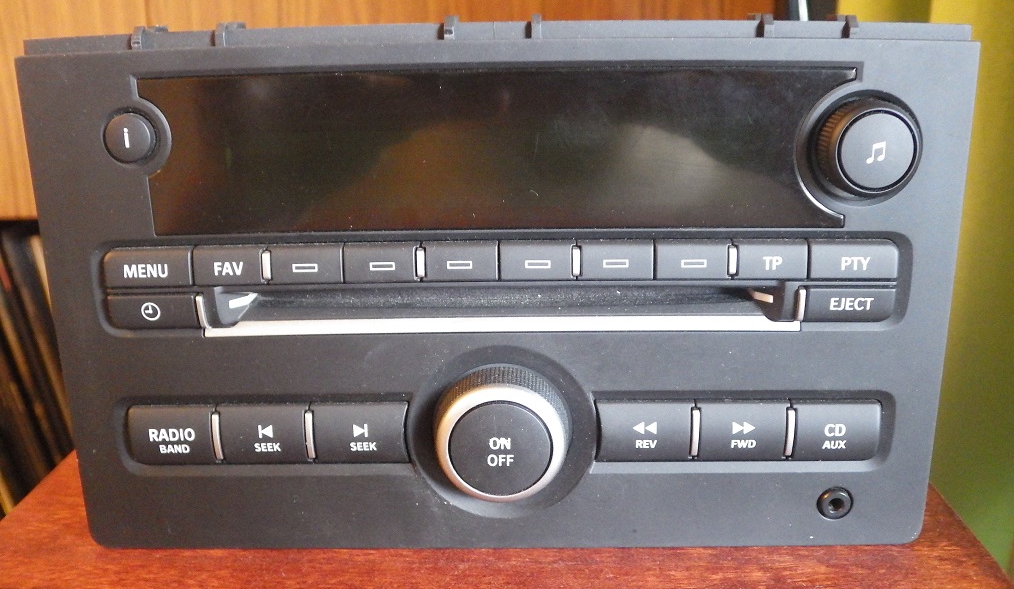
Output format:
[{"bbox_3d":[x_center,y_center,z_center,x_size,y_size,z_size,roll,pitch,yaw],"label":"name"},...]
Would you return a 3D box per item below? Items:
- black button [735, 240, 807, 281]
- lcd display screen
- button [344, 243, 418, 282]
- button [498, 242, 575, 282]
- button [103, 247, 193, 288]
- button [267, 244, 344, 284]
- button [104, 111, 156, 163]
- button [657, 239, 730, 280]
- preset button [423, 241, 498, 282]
[{"bbox_3d":[0.063,-0.008,0.215,0.018,0.009,0.005,-1,16,1],"label":"black button"},{"bbox_3d":[-0.003,-0.033,0.212,0.165,0.038,0.004,-1,16,1],"label":"lcd display screen"},{"bbox_3d":[-0.029,-0.008,0.217,0.018,0.010,0.005,-1,16,1],"label":"button"},{"bbox_3d":[0.007,-0.008,0.216,0.018,0.009,0.005,-1,16,1],"label":"button"},{"bbox_3d":[-0.087,-0.006,0.218,0.021,0.009,0.005,-1,16,1],"label":"button"},{"bbox_3d":[-0.048,-0.007,0.217,0.018,0.009,0.005,-1,16,1],"label":"button"},{"bbox_3d":[-0.086,-0.036,0.209,0.011,0.011,0.005,-1,16,1],"label":"button"},{"bbox_3d":[0.044,-0.008,0.216,0.018,0.009,0.005,-1,16,1],"label":"button"},{"bbox_3d":[-0.011,-0.008,0.216,0.018,0.010,0.005,-1,16,1],"label":"preset button"}]

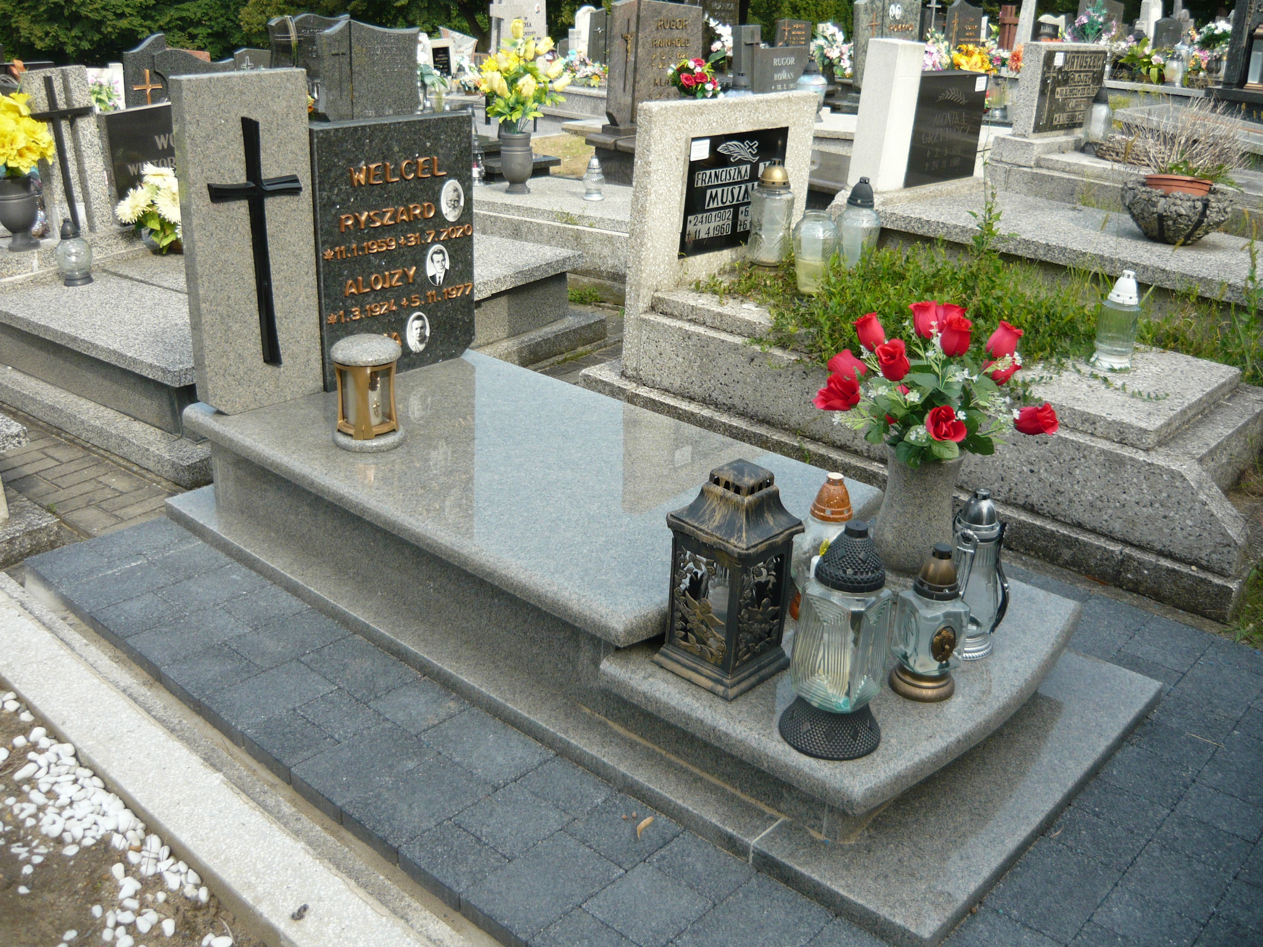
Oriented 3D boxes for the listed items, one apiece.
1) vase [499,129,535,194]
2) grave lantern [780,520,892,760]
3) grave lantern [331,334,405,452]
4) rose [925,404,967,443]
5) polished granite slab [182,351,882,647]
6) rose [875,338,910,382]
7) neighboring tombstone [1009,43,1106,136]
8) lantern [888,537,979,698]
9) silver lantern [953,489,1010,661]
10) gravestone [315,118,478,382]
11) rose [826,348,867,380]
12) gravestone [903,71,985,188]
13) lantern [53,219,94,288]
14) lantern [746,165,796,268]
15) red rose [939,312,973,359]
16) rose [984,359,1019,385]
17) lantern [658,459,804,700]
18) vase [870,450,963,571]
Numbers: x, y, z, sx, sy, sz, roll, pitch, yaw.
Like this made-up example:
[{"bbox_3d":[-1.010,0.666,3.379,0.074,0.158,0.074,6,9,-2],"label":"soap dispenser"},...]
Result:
[{"bbox_3d":[-0.562,-1.537,5.939,0.154,0.272,0.154,2,23,-1],"label":"vase"},{"bbox_3d":[0.352,0.260,2.012,0.175,0.388,0.175,-18,31,-40],"label":"grave lantern"},{"bbox_3d":[-0.647,-0.205,2.945,0.174,0.263,0.174,-3,24,-12],"label":"grave lantern"},{"bbox_3d":[0.649,-0.103,2.481,0.084,0.071,0.077,9,24,13],"label":"rose"},{"bbox_3d":[-0.290,-0.030,2.874,1.545,0.057,0.860,20,29,38],"label":"polished granite slab"},{"bbox_3d":[0.512,-0.222,2.360,0.067,0.075,0.067,-5,39,16],"label":"rose"},{"bbox_3d":[2.306,-2.060,6.465,0.103,0.444,0.838,21,29,37],"label":"neighboring tombstone"},{"bbox_3d":[0.547,0.256,2.182,0.120,0.278,0.120,-6,24,-19],"label":"lantern"},{"bbox_3d":[0.684,0.192,2.353,0.119,0.340,0.110,10,24,17],"label":"silver lantern"},{"bbox_3d":[-0.661,-0.630,3.386,0.069,0.700,0.532,21,29,36],"label":"gravestone"},{"bbox_3d":[0.463,-0.232,2.586,0.077,0.071,0.071,38,23,33],"label":"rose"},{"bbox_3d":[1.417,-1.613,5.622,0.128,0.480,0.665,21,29,37],"label":"gravestone"},{"bbox_3d":[-1.939,-0.779,4.197,0.124,0.203,0.124,21,29,37],"label":"lantern"},{"bbox_3d":[0.494,-0.923,4.254,0.156,0.350,0.156,2,23,-1],"label":"lantern"},{"bbox_3d":[0.628,-0.267,2.330,0.065,0.075,0.065,10,34,13],"label":"red rose"},{"bbox_3d":[0.798,-0.221,2.585,0.071,0.071,0.077,0,45,29],"label":"rose"},{"bbox_3d":[0.178,0.176,2.188,0.182,0.391,0.182,21,29,37],"label":"lantern"},{"bbox_3d":[0.648,0.071,2.722,0.181,0.268,0.181,9,24,13],"label":"vase"}]

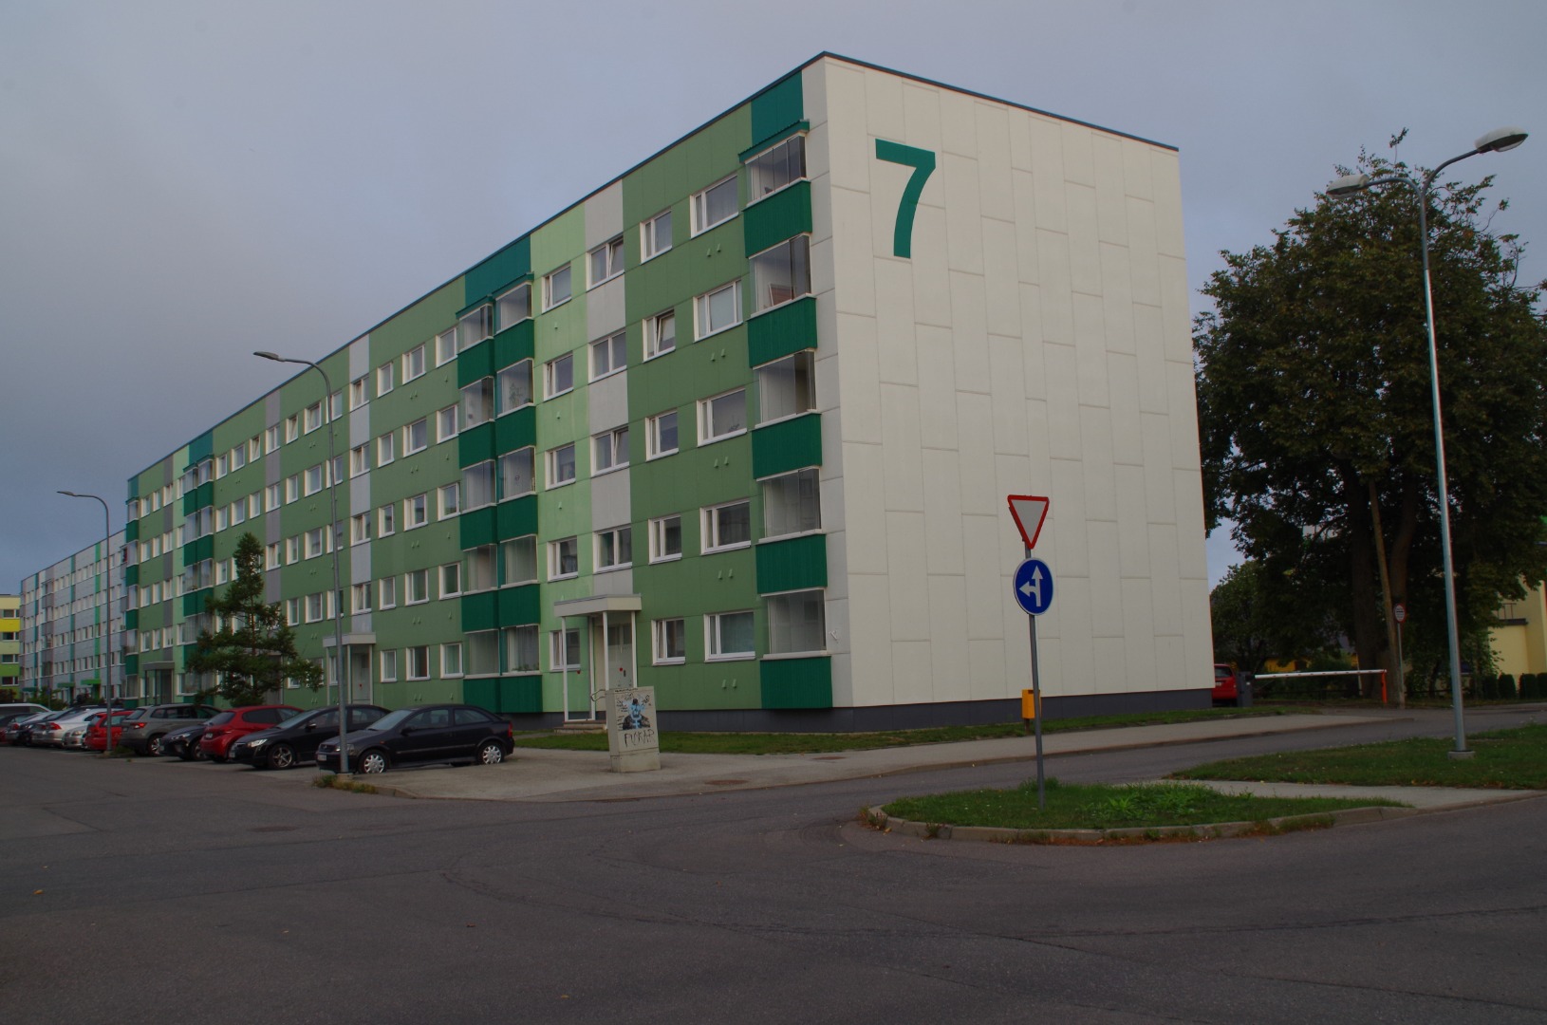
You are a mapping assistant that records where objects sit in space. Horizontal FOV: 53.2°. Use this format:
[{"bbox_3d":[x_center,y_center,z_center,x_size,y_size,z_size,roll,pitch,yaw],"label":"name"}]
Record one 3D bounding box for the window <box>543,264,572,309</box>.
[{"bbox_3d":[-6.557,-6.872,46.929,0.150,1.130,1.840,2,-8,-34],"label":"window"}]

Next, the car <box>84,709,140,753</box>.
[{"bbox_3d":[-22.229,7.708,55.081,4.200,1.470,1.740,3,-8,-37],"label":"car"}]

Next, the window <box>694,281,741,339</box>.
[{"bbox_3d":[-1.412,-5.142,39.208,0.150,1.130,2.200,2,-8,-34],"label":"window"}]

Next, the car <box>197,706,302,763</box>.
[{"bbox_3d":[-13.630,6.040,42.300,3.970,1.460,1.740,3,-8,-37],"label":"car"}]

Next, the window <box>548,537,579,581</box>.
[{"bbox_3d":[-6.301,1.418,46.709,0.170,1.232,1.999,2,-8,-34],"label":"window"}]

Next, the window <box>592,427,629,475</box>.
[{"bbox_3d":[-4.493,-1.683,43.289,0.160,1.125,2.209,2,-8,-34],"label":"window"}]

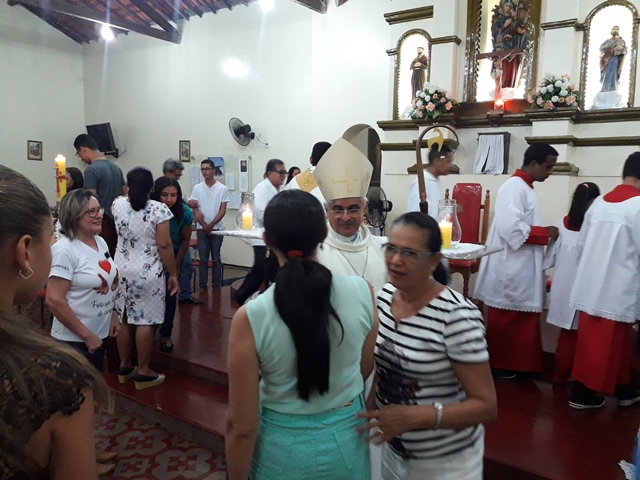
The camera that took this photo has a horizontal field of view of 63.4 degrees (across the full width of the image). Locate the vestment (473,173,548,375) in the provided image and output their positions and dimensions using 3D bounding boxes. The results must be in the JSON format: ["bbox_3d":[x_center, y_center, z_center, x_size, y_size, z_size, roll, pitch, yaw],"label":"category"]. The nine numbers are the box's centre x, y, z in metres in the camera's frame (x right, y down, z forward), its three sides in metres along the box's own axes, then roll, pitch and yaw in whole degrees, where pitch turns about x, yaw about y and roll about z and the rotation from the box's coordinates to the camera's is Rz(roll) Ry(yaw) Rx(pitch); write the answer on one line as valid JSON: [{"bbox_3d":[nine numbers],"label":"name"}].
[{"bbox_3d":[1.403,0.240,3.779,0.480,1.494,0.520,3,7,15],"label":"vestment"}]

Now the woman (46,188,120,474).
[{"bbox_3d":[-1.392,0.520,3.100,0.400,1.640,0.480,0,7,0],"label":"woman"}]

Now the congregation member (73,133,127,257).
[{"bbox_3d":[-2.110,-0.105,5.000,0.400,1.820,0.500,5,9,34],"label":"congregation member"}]

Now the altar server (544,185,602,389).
[{"bbox_3d":[1.893,0.313,3.850,0.450,1.460,0.360,4,8,29],"label":"altar server"}]

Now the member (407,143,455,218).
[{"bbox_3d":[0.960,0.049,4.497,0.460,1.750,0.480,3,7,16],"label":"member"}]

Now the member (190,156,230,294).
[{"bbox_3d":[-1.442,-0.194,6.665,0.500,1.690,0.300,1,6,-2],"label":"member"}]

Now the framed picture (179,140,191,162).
[{"bbox_3d":[-2.464,-1.613,9.433,0.310,0.385,0.030,6,9,35],"label":"framed picture"}]

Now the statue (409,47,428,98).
[{"bbox_3d":[1.285,-2.131,6.686,0.250,0.700,0.200,5,8,33],"label":"statue"}]

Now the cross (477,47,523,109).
[{"bbox_3d":[2.056,-1.861,5.929,0.520,0.690,0.090,5,8,33],"label":"cross"}]

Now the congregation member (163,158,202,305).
[{"bbox_3d":[-1.608,-0.107,6.100,0.480,1.680,0.500,0,7,-6],"label":"congregation member"}]

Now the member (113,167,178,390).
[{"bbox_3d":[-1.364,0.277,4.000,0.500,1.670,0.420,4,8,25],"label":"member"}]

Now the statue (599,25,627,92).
[{"bbox_3d":[2.792,-1.718,4.942,0.240,0.600,0.180,6,9,35],"label":"statue"}]

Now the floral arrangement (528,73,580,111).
[{"bbox_3d":[2.489,-1.590,5.543,0.490,0.370,0.340,5,8,33],"label":"floral arrangement"}]

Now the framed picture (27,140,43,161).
[{"bbox_3d":[-6.088,-1.906,11.059,0.030,0.430,0.330,5,8,33],"label":"framed picture"}]

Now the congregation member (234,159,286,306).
[{"bbox_3d":[-0.684,-0.080,5.950,0.620,1.680,0.520,0,7,0],"label":"congregation member"}]

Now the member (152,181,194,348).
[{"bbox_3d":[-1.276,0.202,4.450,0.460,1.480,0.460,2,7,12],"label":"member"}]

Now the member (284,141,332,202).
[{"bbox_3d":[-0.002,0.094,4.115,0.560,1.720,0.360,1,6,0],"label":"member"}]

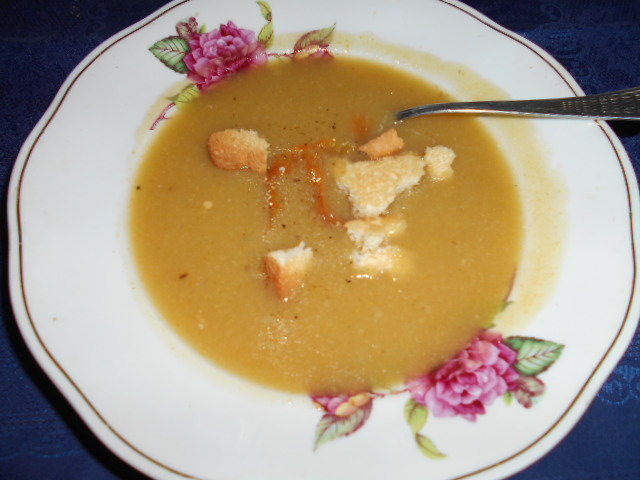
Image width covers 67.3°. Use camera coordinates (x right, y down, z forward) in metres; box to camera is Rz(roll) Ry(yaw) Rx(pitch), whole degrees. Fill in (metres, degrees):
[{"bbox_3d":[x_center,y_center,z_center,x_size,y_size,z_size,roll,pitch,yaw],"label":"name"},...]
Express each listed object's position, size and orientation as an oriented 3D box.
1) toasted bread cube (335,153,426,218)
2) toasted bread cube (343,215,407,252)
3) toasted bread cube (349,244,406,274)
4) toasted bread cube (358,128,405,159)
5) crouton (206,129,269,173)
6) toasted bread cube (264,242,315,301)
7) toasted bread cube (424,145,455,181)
[{"bbox_3d":[0.025,-0.022,0.207,0.035,0.013,0.025,-4,63,-5],"label":"toasted bread cube"},{"bbox_3d":[0.022,-0.001,0.196,0.022,0.013,0.012,-3,63,-4],"label":"toasted bread cube"},{"bbox_3d":[0.023,0.009,0.192,0.020,0.011,0.009,-3,63,-4],"label":"toasted bread cube"},{"bbox_3d":[0.027,-0.042,0.218,0.019,0.012,0.011,-19,65,-12],"label":"toasted bread cube"},{"bbox_3d":[-0.034,-0.037,0.210,0.023,0.016,0.014,6,63,1],"label":"crouton"},{"bbox_3d":[-0.012,0.013,0.185,0.016,0.016,0.017,-8,63,-6],"label":"toasted bread cube"},{"bbox_3d":[0.052,-0.033,0.214,0.010,0.013,0.015,1,63,-2],"label":"toasted bread cube"}]

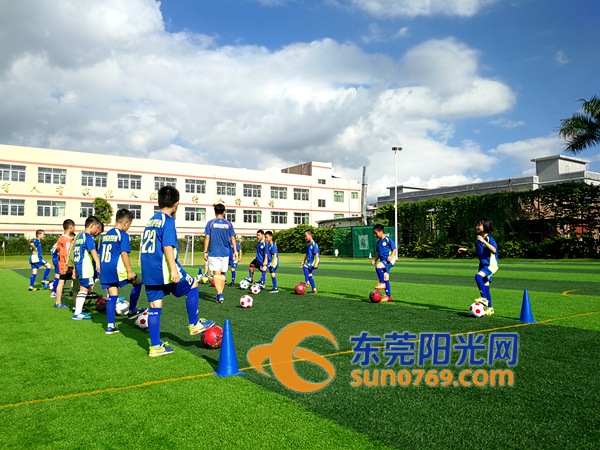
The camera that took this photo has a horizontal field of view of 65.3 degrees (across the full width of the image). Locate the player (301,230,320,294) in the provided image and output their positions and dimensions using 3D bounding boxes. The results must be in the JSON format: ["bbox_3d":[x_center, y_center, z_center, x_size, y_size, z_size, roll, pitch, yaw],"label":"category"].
[{"bbox_3d":[0.216,0.765,9.650,0.440,1.300,0.380,1,-4,-28],"label":"player"}]

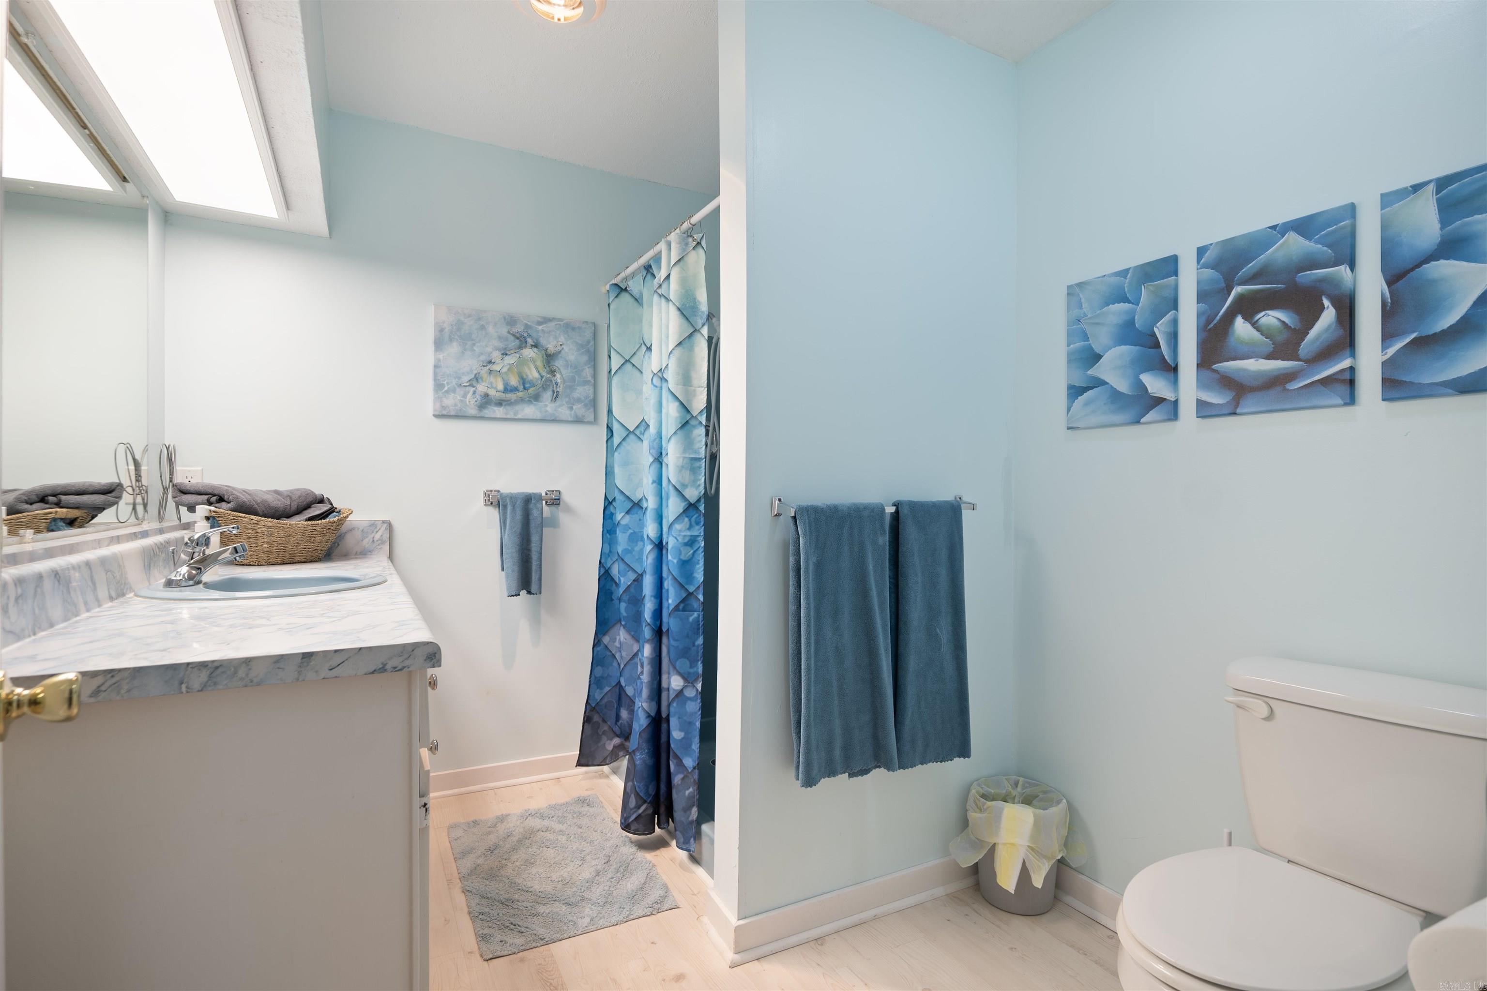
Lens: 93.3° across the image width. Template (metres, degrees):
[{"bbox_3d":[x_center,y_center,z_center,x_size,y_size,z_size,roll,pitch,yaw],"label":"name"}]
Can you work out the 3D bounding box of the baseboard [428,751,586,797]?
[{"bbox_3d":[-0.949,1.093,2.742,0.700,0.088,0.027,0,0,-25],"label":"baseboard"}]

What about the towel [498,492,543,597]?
[{"bbox_3d":[-0.868,0.190,2.737,0.165,0.405,0.075,0,0,-25],"label":"towel"}]

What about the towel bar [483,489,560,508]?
[{"bbox_3d":[-0.860,0.012,2.760,0.292,0.061,0.065,0,0,-25],"label":"towel bar"}]

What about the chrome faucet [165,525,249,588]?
[{"bbox_3d":[-1.257,0.139,1.645,0.162,0.138,0.100,0,0,-28],"label":"chrome faucet"}]

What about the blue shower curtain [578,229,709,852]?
[{"bbox_3d":[-0.383,0.110,2.432,0.190,1.830,0.870,0,0,-29],"label":"blue shower curtain"}]

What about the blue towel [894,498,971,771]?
[{"bbox_3d":[0.519,0.367,1.929,0.253,0.705,0.090,0,0,-27],"label":"blue towel"}]

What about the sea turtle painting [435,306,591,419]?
[{"bbox_3d":[-0.889,-0.504,2.766,0.606,0.411,0.027,0,0,-25],"label":"sea turtle painting"}]

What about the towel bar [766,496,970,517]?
[{"bbox_3d":[0.377,0.027,1.887,0.640,0.050,0.075,0,0,-27],"label":"towel bar"}]

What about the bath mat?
[{"bbox_3d":[-0.592,1.131,2.178,0.508,0.016,0.795,0,0,-27],"label":"bath mat"}]

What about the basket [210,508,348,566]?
[{"bbox_3d":[-1.506,0.130,2.295,0.400,0.178,0.250,0,0,-27],"label":"basket"}]

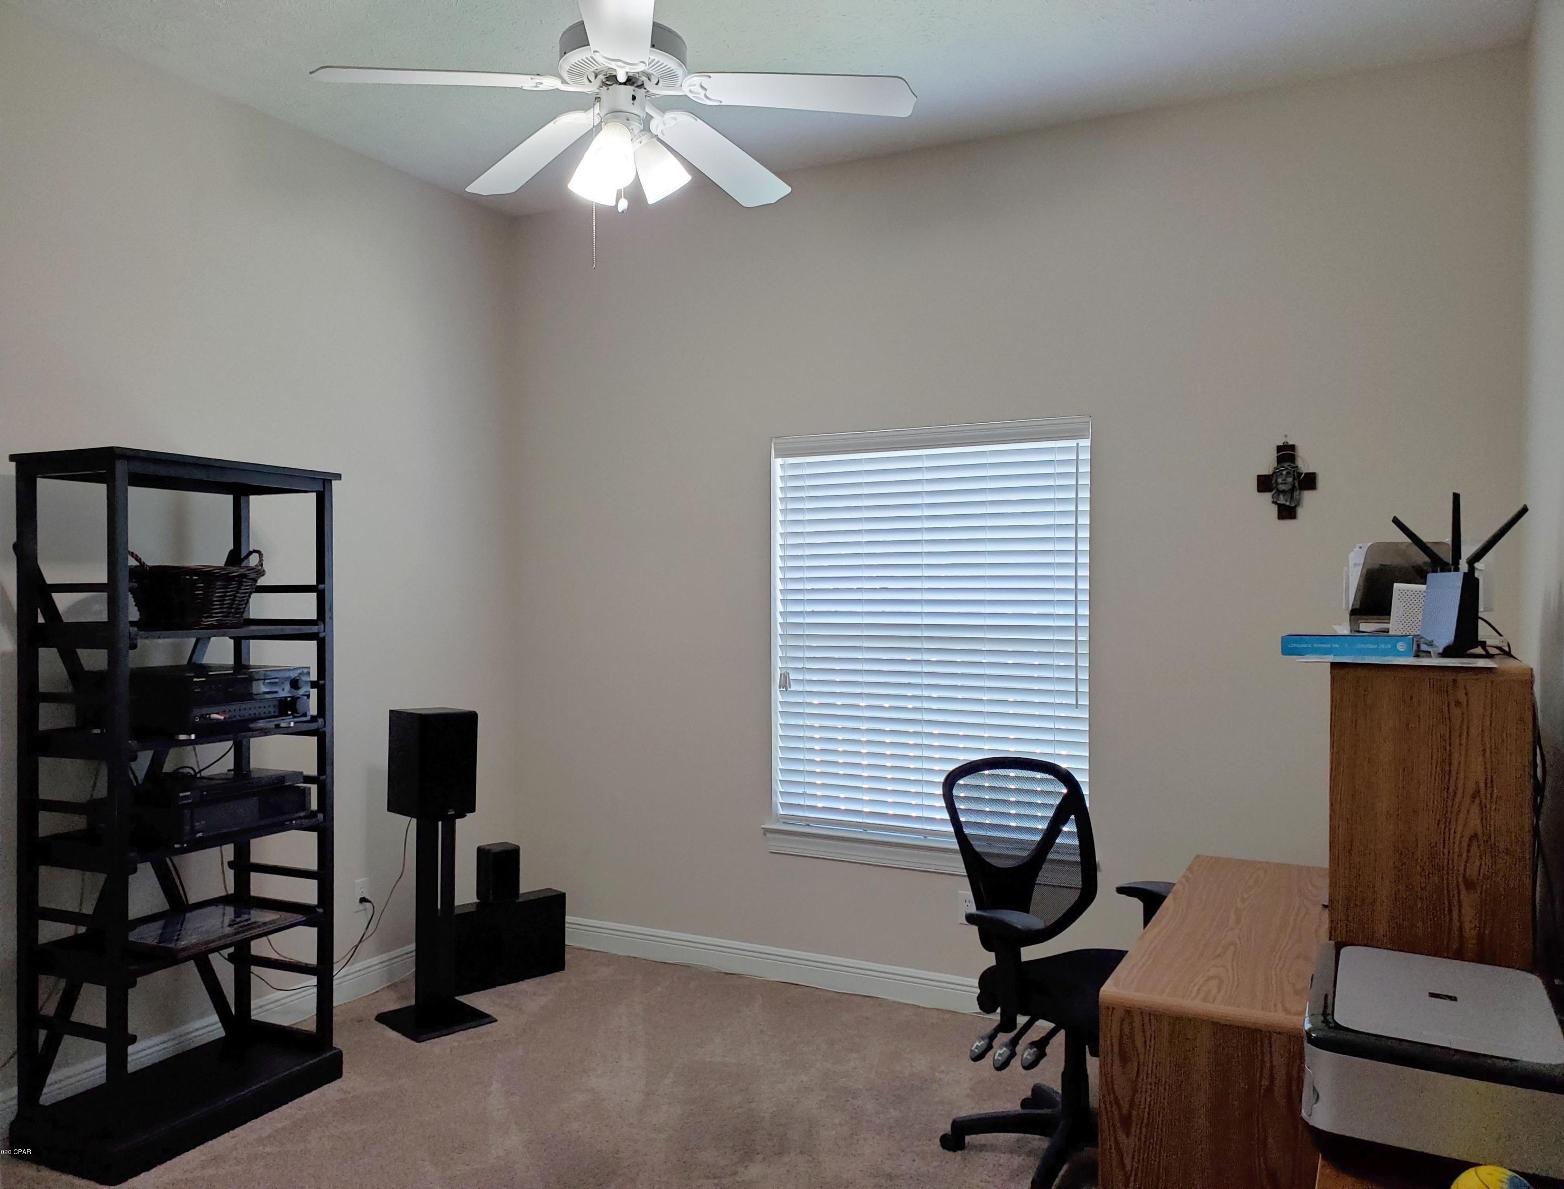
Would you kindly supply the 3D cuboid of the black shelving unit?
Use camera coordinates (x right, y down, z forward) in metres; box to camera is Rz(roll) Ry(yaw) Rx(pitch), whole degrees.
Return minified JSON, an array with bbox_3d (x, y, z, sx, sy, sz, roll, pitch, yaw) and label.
[{"bbox_3d":[-1.663,0.548,3.346,0.402,1.825,0.735,0,0,27],"label":"black shelving unit"}]

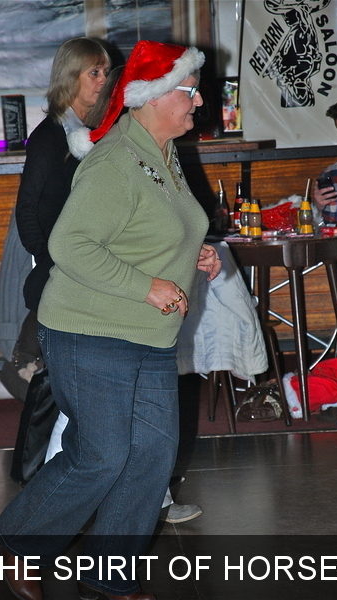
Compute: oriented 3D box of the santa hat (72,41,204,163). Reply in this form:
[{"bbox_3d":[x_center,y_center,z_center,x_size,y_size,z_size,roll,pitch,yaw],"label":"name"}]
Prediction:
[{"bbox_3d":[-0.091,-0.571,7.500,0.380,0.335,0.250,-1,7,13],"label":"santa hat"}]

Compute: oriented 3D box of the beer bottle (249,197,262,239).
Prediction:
[{"bbox_3d":[0.356,-0.333,10.780,0.051,0.154,0.051,-2,7,0],"label":"beer bottle"}]

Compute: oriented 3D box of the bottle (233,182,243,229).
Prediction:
[{"bbox_3d":[0.296,-0.392,11.050,0.049,0.195,0.049,-2,7,0],"label":"bottle"}]

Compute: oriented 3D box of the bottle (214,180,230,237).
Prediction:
[{"bbox_3d":[0.219,-0.368,10.850,0.056,0.205,0.056,-2,7,0],"label":"bottle"}]

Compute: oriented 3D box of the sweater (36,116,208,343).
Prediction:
[{"bbox_3d":[-0.126,-0.202,7.520,0.440,0.650,0.500,1,8,22],"label":"sweater"}]

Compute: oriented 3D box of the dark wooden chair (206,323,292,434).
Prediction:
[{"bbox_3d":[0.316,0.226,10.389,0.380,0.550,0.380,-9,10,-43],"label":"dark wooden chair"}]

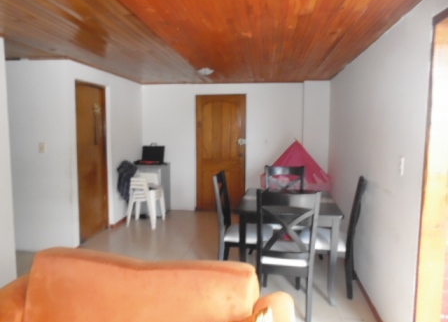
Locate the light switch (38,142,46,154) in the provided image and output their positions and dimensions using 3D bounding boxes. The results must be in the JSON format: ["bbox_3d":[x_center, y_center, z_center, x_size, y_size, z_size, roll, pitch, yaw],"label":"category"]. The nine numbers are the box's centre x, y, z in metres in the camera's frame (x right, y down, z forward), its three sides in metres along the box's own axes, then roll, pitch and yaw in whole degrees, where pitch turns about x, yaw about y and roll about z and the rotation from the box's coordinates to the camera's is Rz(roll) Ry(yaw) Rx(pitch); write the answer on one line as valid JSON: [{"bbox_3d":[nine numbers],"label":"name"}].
[{"bbox_3d":[-2.064,-0.146,3.822,0.079,0.121,0.014,1,5,9],"label":"light switch"}]

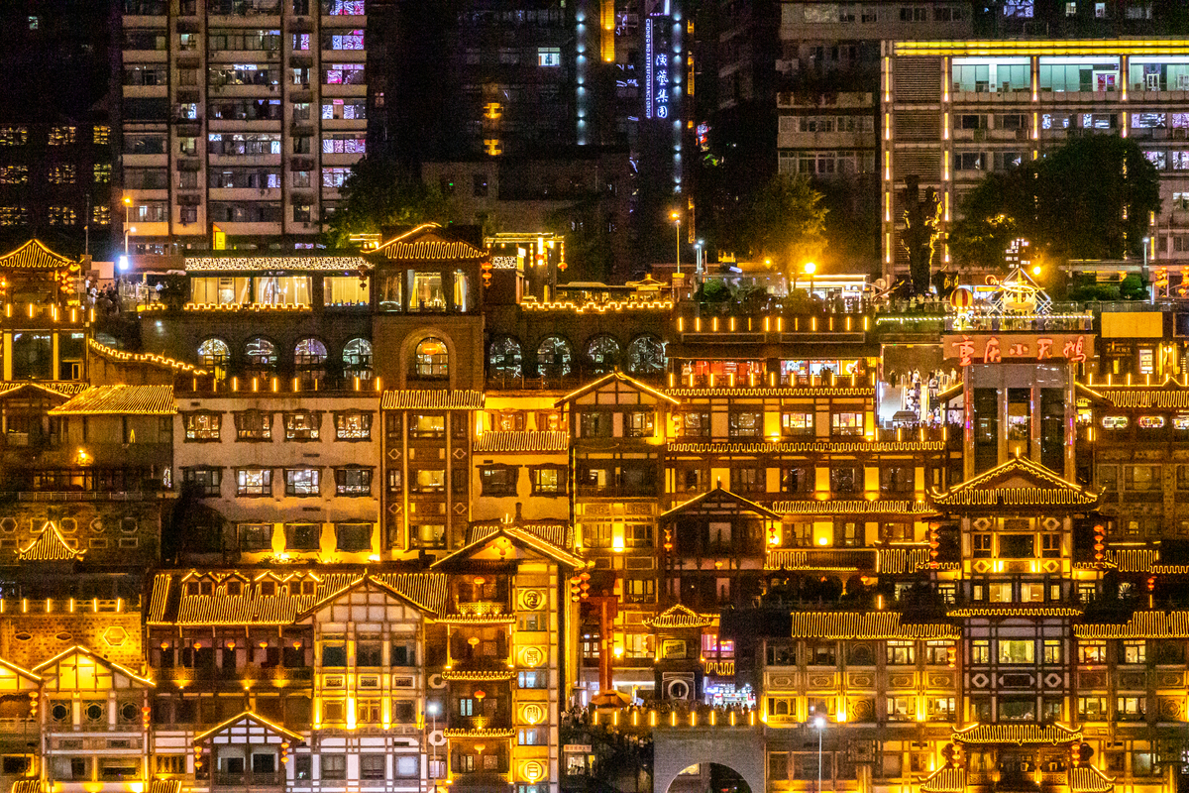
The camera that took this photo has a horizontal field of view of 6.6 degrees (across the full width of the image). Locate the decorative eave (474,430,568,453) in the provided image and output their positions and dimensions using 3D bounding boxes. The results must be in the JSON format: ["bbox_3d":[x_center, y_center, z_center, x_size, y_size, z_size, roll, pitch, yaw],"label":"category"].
[{"bbox_3d":[-5.918,3.614,820.750,7.460,1.750,1.500,0,-2,3],"label":"decorative eave"}]

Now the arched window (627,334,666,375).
[{"bbox_3d":[4.228,-3.342,832.200,3.220,3.540,0.400,0,-2,0],"label":"arched window"}]

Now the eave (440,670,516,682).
[{"bbox_3d":[-9.257,22.256,814.000,5.897,0.921,1.100,0,1,7],"label":"eave"}]

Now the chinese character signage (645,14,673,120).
[{"bbox_3d":[5.900,-30.417,945.200,2.560,9.690,0.400,0,-2,0],"label":"chinese character signage"}]

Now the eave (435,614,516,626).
[{"bbox_3d":[-9.335,17.392,800.450,6.660,0.930,0.900,0,-2,0],"label":"eave"}]

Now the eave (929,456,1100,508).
[{"bbox_3d":[33.487,6.761,817.000,13.373,4.160,5.000,0,1,5],"label":"eave"}]

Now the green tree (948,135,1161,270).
[{"bbox_3d":[35.964,-14.440,800.000,16.724,11.924,14.000,0,-1,0],"label":"green tree"}]

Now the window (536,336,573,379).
[{"bbox_3d":[-2.956,-2.847,754.175,2.774,3.285,0.350,0,-1,0],"label":"window"}]

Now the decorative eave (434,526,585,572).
[{"bbox_3d":[-6.998,12.137,817.000,11.724,3.560,3.500,0,1,11],"label":"decorative eave"}]

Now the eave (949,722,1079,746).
[{"bbox_3d":[29.930,23.895,725.100,9.263,1.684,2.200,0,-1,0],"label":"eave"}]

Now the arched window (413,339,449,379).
[{"bbox_3d":[-11.943,-2.832,750.175,2.614,3.122,0.350,0,-1,0],"label":"arched window"}]

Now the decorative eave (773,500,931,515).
[{"bbox_3d":[20.774,8.972,824.000,13.006,1.245,1.400,0,1,5],"label":"decorative eave"}]

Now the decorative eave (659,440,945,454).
[{"bbox_3d":[16.955,4.090,820.550,22.380,1.110,1.100,0,-2,0],"label":"decorative eave"}]

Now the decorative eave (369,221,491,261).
[{"bbox_3d":[-13.383,-12.499,830.500,9.460,3.210,5.000,0,-2,2],"label":"decorative eave"}]

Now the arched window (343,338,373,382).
[{"bbox_3d":[-17.372,-2.737,754.175,2.263,3.212,0.350,0,-1,0],"label":"arched window"}]

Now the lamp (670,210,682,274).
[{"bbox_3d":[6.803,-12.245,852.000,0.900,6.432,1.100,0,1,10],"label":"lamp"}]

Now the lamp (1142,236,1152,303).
[{"bbox_3d":[42.248,-9.653,782.300,0.833,5.148,0.600,0,-1,0],"label":"lamp"}]

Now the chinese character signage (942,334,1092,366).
[{"bbox_3d":[34.175,-3.797,826.000,12.306,2.545,0.600,0,1,5],"label":"chinese character signage"}]

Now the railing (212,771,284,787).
[{"bbox_3d":[-26.964,29.818,797.150,5.550,1.230,0.300,0,-2,0],"label":"railing"}]

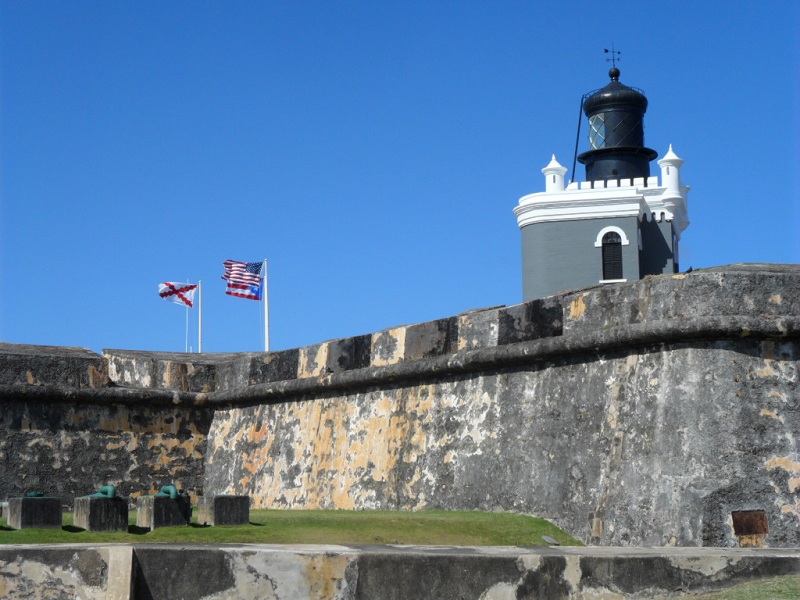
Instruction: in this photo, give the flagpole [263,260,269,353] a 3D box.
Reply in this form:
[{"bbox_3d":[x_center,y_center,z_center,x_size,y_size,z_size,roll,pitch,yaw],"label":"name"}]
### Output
[{"bbox_3d":[-8.189,1.455,88.586,0.200,8.000,0.200,0,-8,0],"label":"flagpole"}]

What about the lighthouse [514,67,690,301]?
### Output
[{"bbox_3d":[12.087,-6.623,86.133,9.600,15.300,9.000,-2,-8,14],"label":"lighthouse"}]

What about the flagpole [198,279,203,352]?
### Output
[{"bbox_3d":[-13.168,2.613,95.493,0.150,7.800,0.150,0,-8,0],"label":"flagpole"}]

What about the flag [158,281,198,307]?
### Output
[{"bbox_3d":[-14.588,-0.362,95.890,2.550,1.570,0.400,0,-8,0],"label":"flag"}]

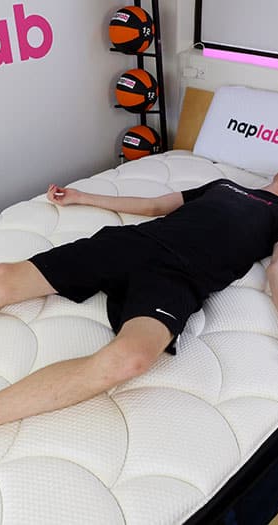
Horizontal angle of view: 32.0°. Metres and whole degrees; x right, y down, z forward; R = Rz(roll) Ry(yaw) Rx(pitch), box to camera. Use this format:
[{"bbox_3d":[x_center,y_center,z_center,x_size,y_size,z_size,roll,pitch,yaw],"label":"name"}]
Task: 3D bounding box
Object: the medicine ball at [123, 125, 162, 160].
[{"bbox_3d":[0.022,-0.699,2.912,0.235,0.235,0.235,-1,34,1],"label":"medicine ball"}]

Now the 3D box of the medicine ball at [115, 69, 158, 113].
[{"bbox_3d":[-0.008,-0.964,2.733,0.235,0.235,0.235,-1,34,1],"label":"medicine ball"}]

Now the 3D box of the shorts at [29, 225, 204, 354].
[{"bbox_3d":[-0.040,0.044,1.644,0.460,0.200,0.600,-26,40,-31],"label":"shorts"}]

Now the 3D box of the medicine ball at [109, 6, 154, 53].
[{"bbox_3d":[-0.035,-1.221,2.563,0.235,0.235,0.235,-1,34,1],"label":"medicine ball"}]

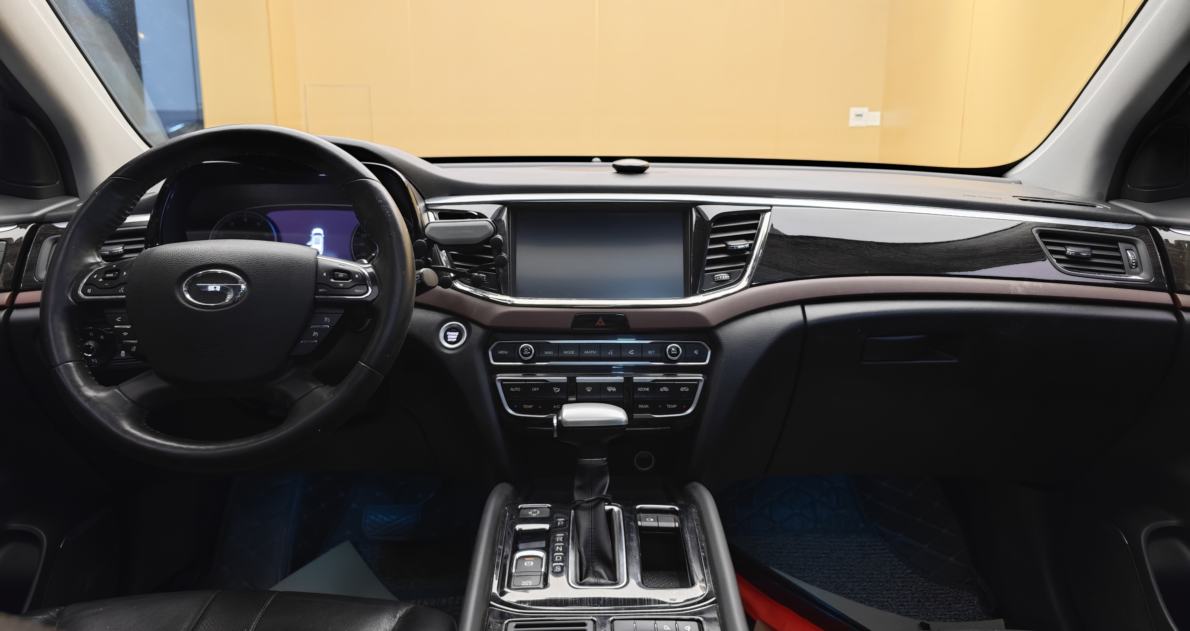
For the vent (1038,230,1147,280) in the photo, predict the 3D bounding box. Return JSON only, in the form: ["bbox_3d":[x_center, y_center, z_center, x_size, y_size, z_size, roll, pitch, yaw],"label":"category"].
[{"bbox_3d":[0.625,-0.077,0.990,0.135,0.064,0.040,2,3,10],"label":"vent"}]

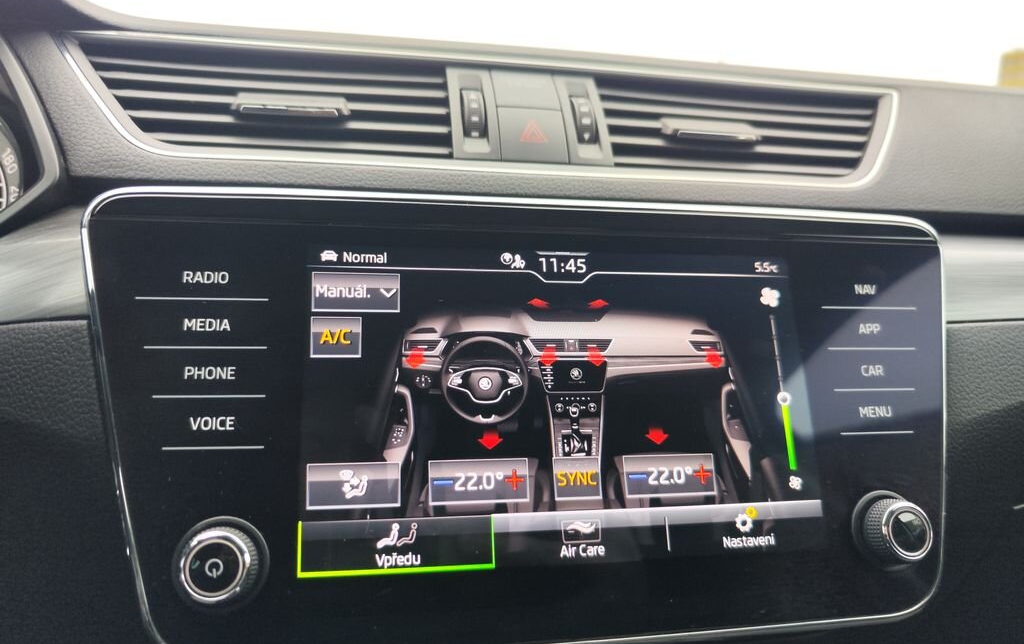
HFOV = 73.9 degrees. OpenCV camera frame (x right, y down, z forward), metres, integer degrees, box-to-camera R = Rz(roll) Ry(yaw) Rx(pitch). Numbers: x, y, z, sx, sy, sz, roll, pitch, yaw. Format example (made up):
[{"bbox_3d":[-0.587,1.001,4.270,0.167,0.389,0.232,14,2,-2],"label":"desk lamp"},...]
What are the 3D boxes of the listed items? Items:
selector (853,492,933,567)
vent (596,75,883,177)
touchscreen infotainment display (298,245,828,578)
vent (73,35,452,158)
[{"bbox_3d":[0.129,0.070,0.230,0.026,0.026,0.016,0,-15,-10],"label":"selector"},{"bbox_3d":[0.111,-0.085,0.323,0.146,0.052,0.025,0,-23,-10],"label":"vent"},{"bbox_3d":[0.019,0.026,0.232,0.174,0.105,0.008,0,-15,-10],"label":"touchscreen infotainment display"},{"bbox_3d":[-0.101,-0.086,0.283,0.147,0.052,0.025,0,-23,-10],"label":"vent"}]

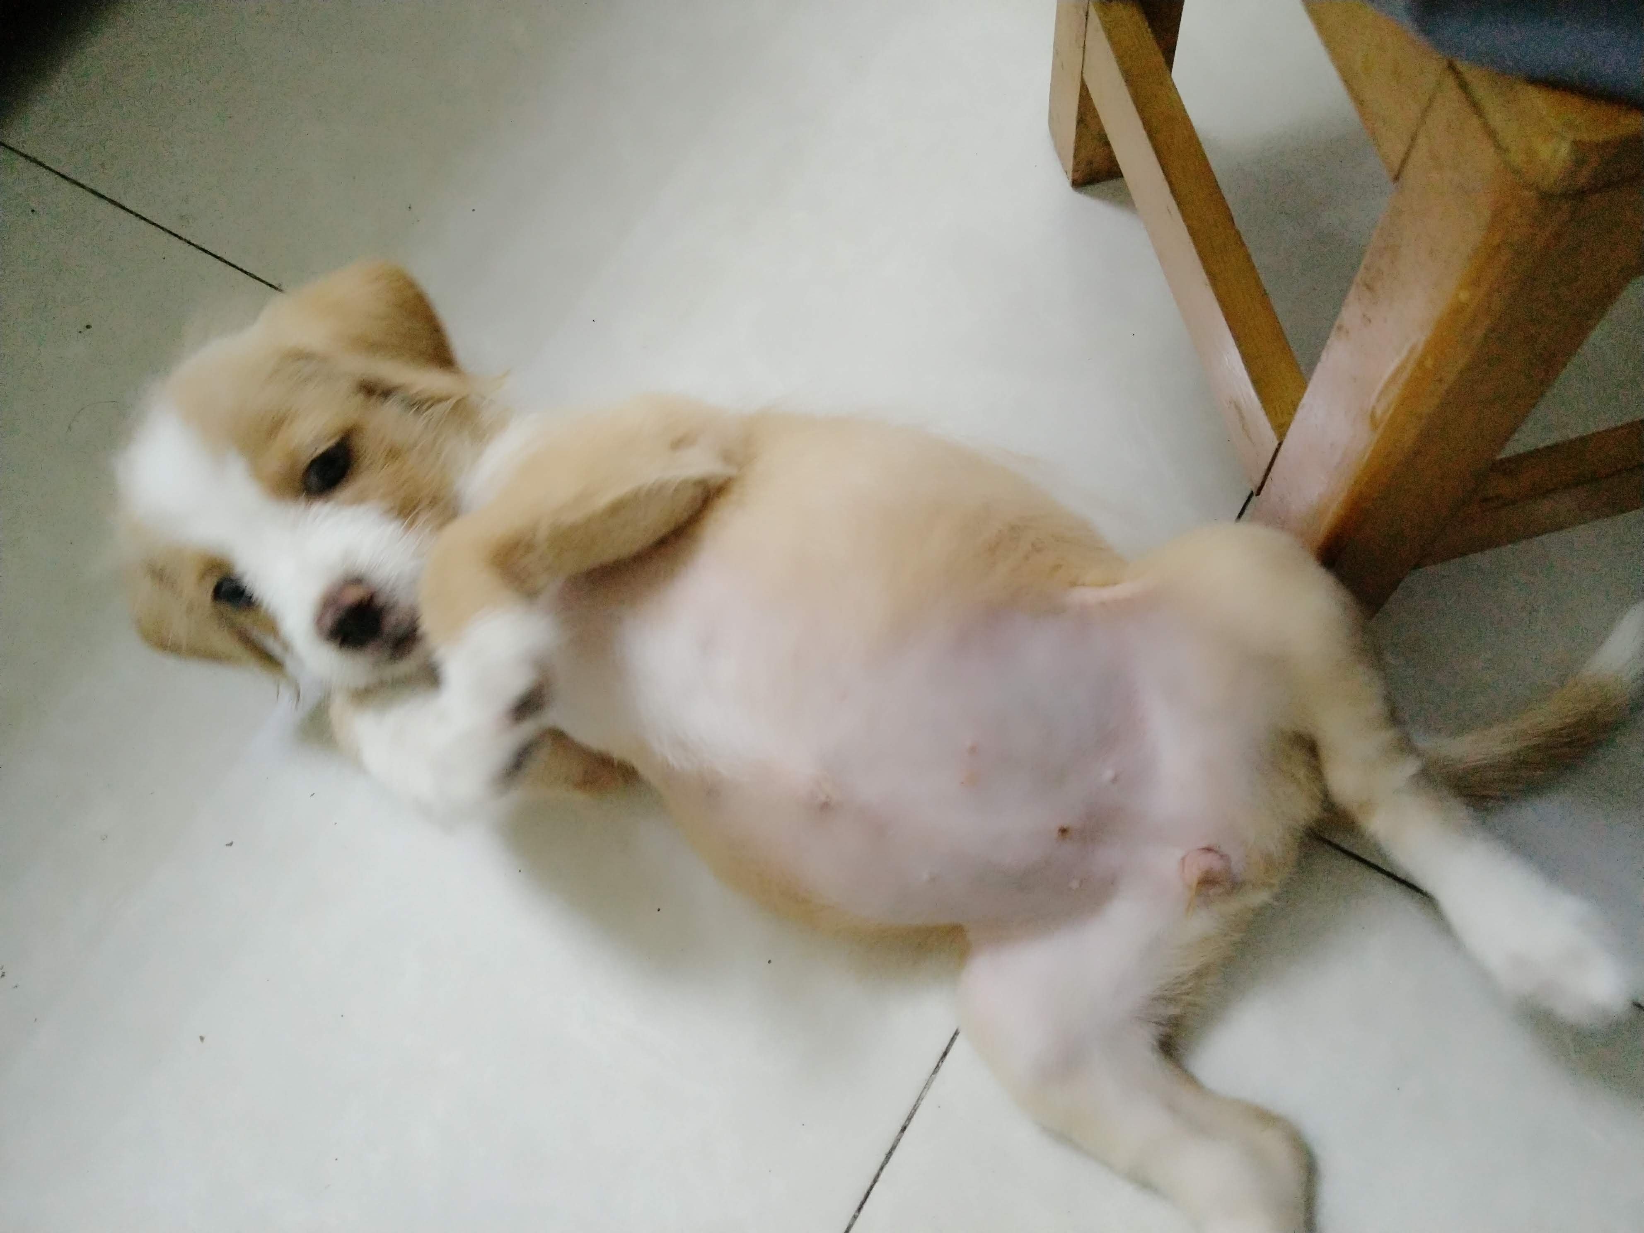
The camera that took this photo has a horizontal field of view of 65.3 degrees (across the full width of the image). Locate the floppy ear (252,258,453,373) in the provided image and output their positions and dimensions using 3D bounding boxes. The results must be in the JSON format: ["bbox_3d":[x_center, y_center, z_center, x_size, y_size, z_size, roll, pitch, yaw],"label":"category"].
[{"bbox_3d":[-0.181,-0.115,0.500,0.074,0.025,0.042,12,57,-9],"label":"floppy ear"}]

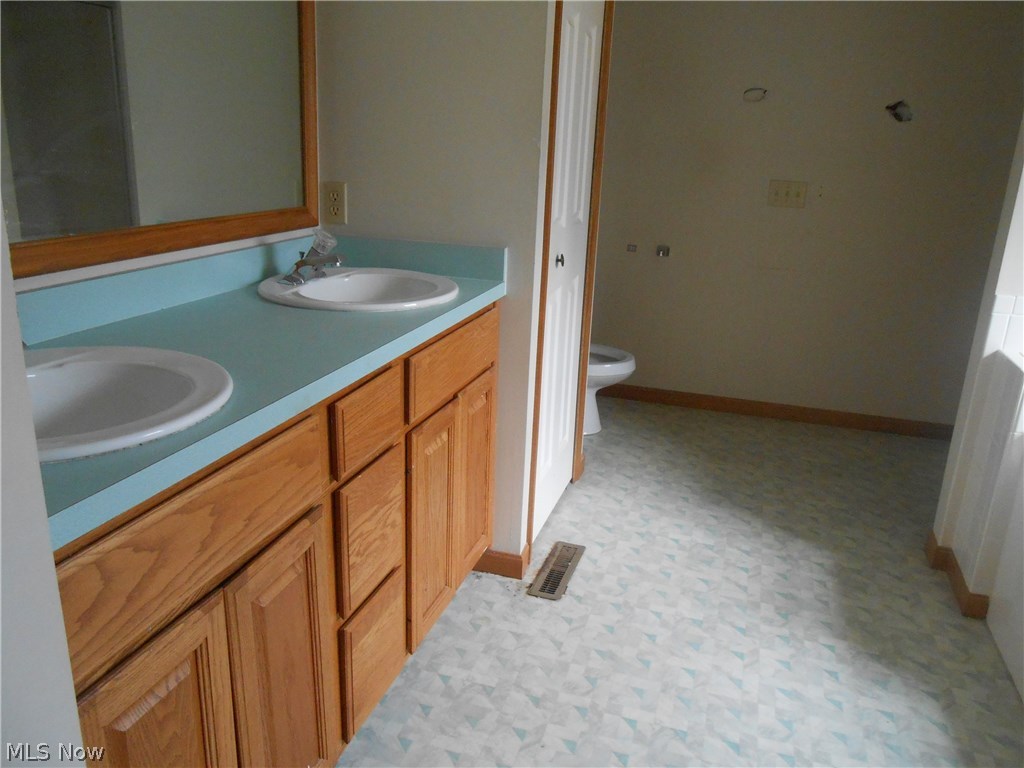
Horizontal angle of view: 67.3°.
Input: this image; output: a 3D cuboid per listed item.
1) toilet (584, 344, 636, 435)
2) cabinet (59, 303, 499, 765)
[{"bbox_3d":[0.187,-0.159,3.496,0.750,0.720,0.450,7,18,16],"label":"toilet"},{"bbox_3d":[-0.532,0.343,1.591,0.558,0.852,1.527,7,18,16],"label":"cabinet"}]

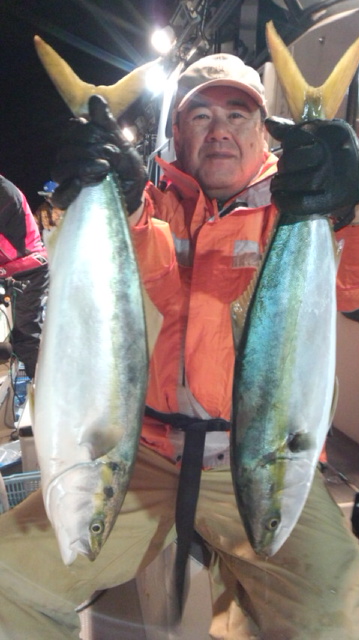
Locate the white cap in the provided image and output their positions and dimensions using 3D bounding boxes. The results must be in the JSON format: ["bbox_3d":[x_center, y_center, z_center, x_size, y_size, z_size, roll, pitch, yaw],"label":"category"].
[{"bbox_3d":[0.077,-0.441,0.890,0.175,0.135,0.250,0,7,4],"label":"white cap"}]

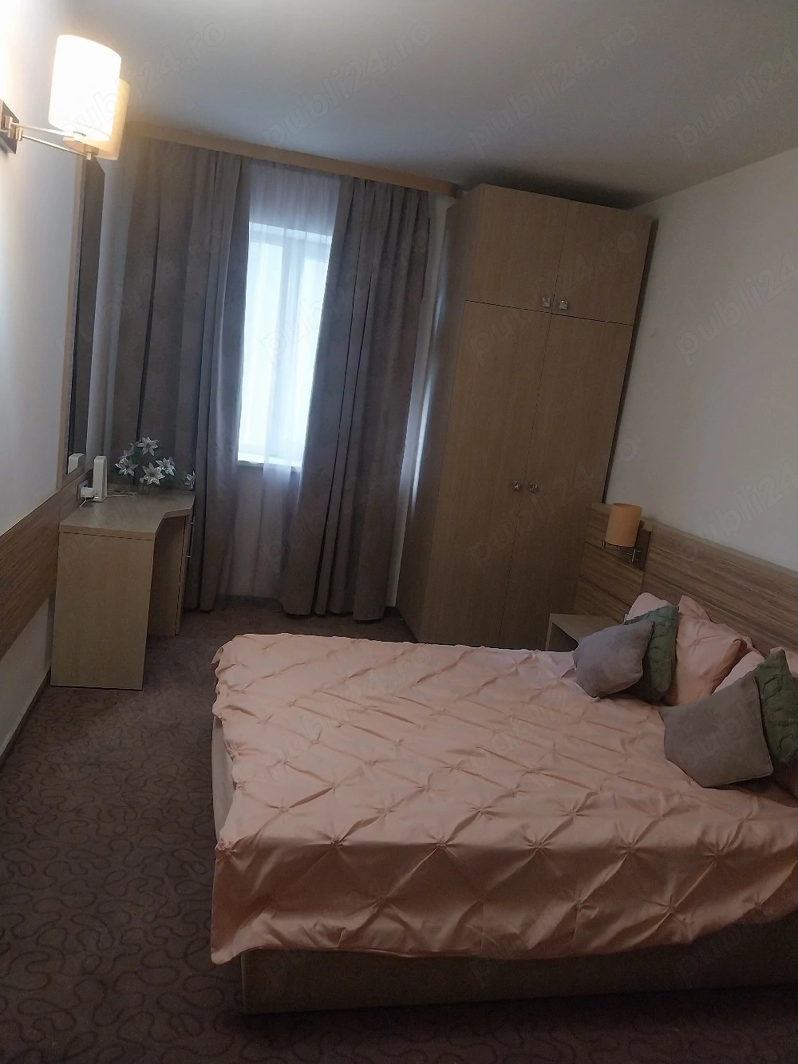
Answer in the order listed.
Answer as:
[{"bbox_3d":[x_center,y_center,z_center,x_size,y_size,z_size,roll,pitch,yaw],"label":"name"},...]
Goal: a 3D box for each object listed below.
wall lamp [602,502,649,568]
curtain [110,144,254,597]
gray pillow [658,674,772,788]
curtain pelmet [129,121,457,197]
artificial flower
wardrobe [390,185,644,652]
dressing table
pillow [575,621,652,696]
[{"bbox_3d":[1.196,0.020,4.201,0.238,0.335,0.174,5,11,-13],"label":"wall lamp"},{"bbox_3d":[-1.282,-0.835,4.639,0.730,2.615,0.156,5,11,-13],"label":"curtain"},{"bbox_3d":[0.907,0.595,2.323,0.142,0.298,0.298,37,37,-33],"label":"gray pillow"},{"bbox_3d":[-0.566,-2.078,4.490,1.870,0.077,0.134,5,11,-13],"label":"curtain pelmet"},{"bbox_3d":[-1.333,-0.316,4.314,0.131,0.128,0.067,4,11,-16],"label":"artificial flower"},{"bbox_3d":[0.722,-0.640,5.006,1.033,2.615,0.618,5,11,-13],"label":"wardrobe"},{"bbox_3d":[-1.365,0.229,4.069,0.544,0.724,1.170,5,11,-13],"label":"dressing table"},{"bbox_3d":[0.798,0.476,3.017,0.298,0.142,0.298,-25,32,33],"label":"pillow"}]

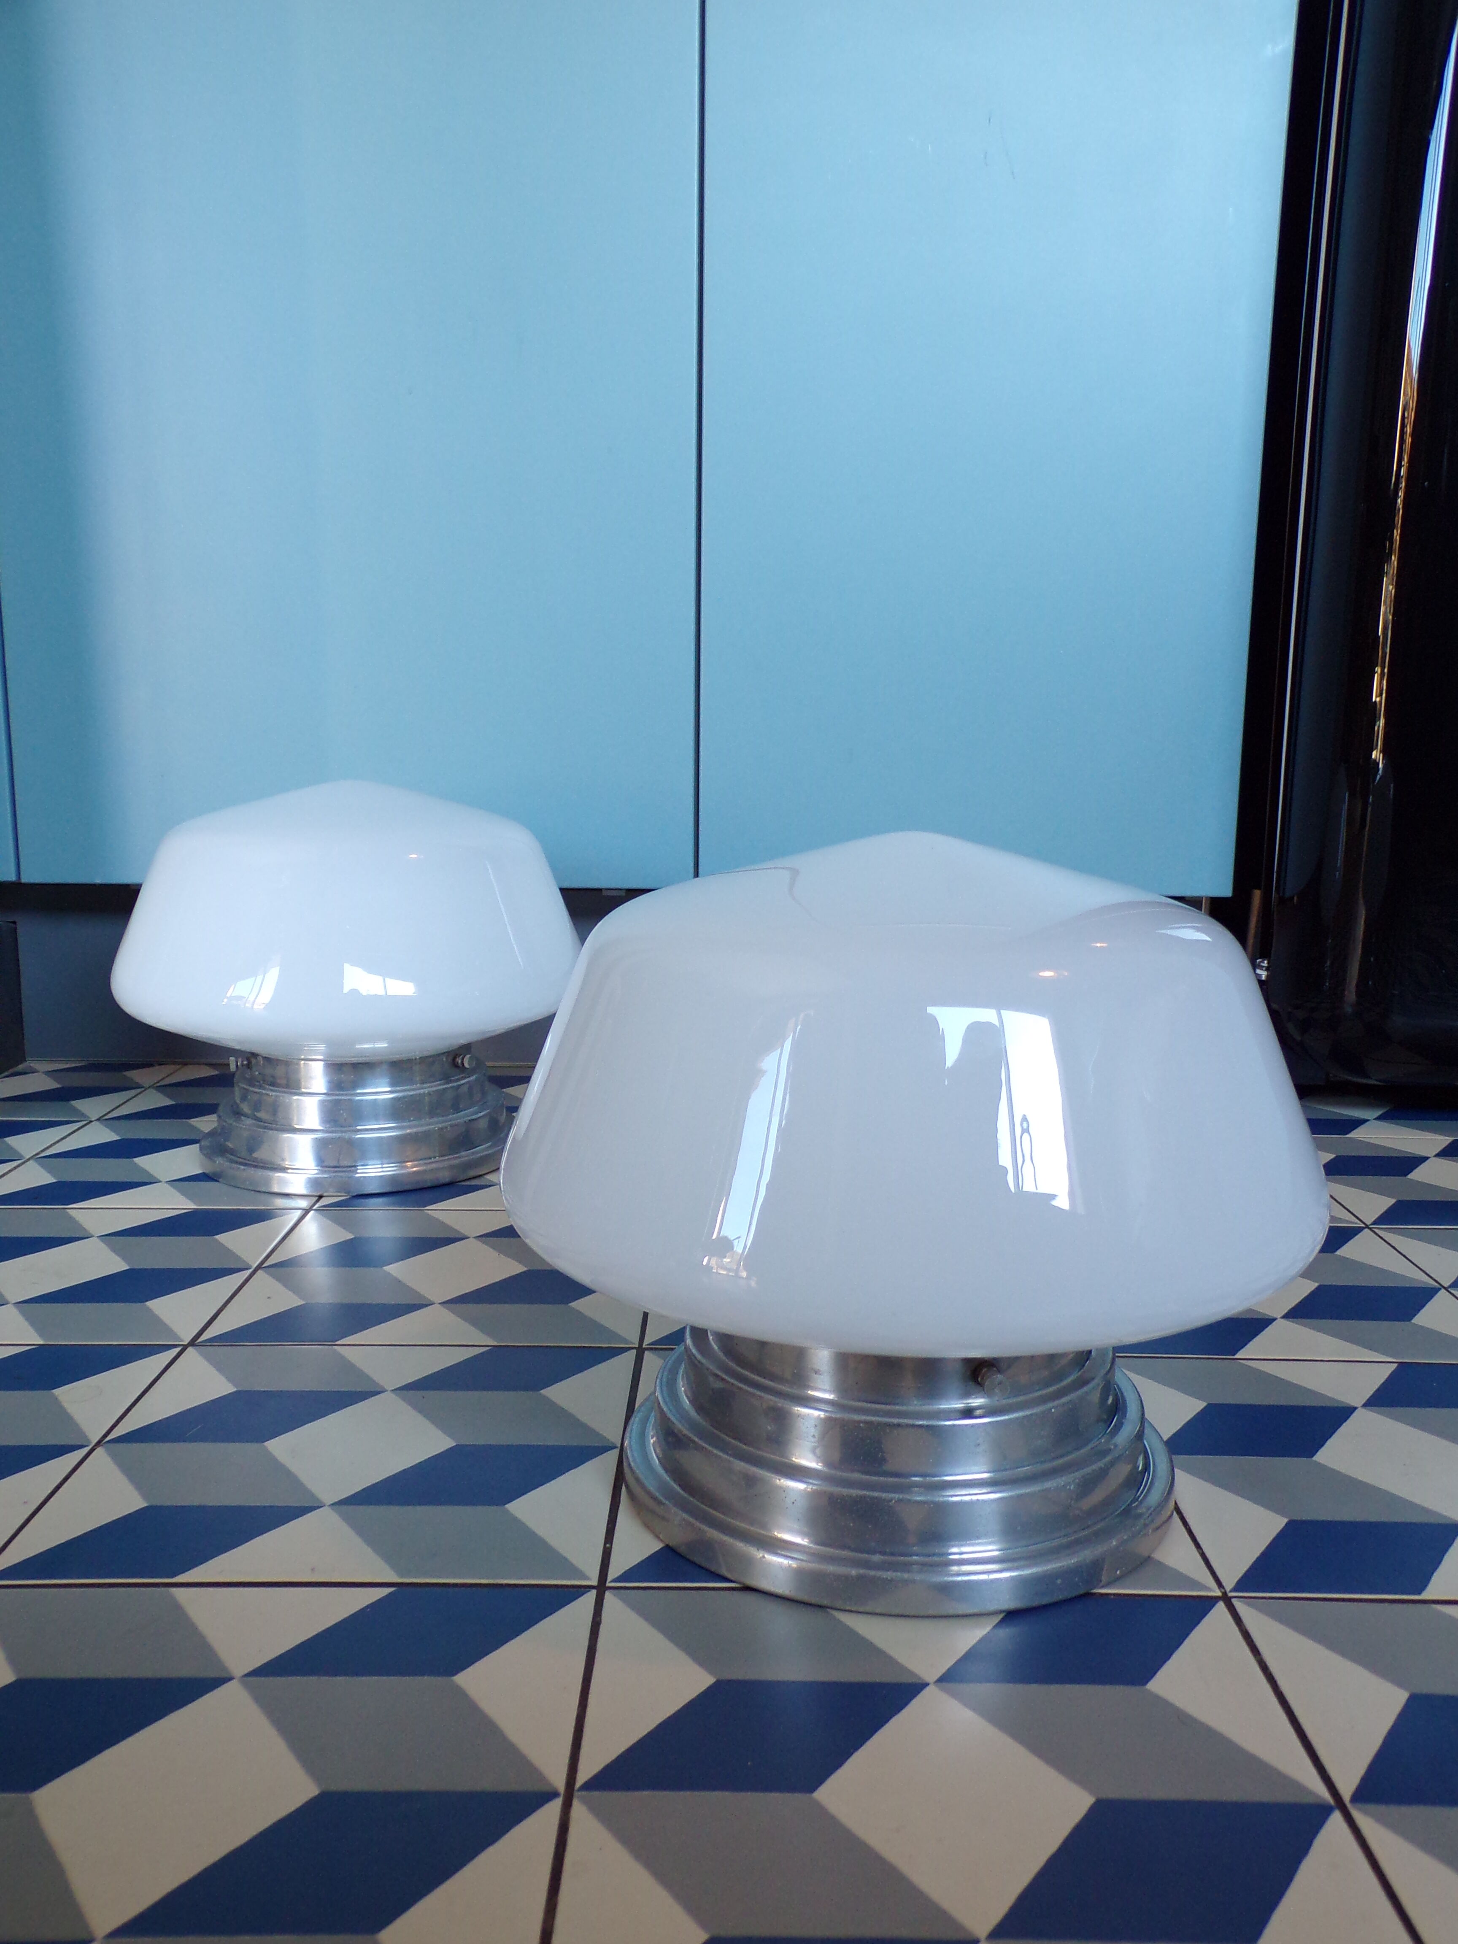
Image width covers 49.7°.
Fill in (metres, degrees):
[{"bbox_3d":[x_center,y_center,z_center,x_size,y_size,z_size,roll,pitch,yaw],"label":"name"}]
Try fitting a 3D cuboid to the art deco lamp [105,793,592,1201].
[{"bbox_3d":[-0.239,0.001,1.009,0.290,0.240,0.290,1,8,0],"label":"art deco lamp"}]

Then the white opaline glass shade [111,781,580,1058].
[{"bbox_3d":[-0.239,-0.034,1.004,0.290,0.170,0.290,1,8,0],"label":"white opaline glass shade"}]

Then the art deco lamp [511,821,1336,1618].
[{"bbox_3d":[0.064,0.069,0.573,0.290,0.240,0.290,1,8,0],"label":"art deco lamp"}]

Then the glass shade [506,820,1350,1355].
[{"bbox_3d":[0.064,0.034,0.568,0.290,0.170,0.290,1,8,0],"label":"glass shade"}]

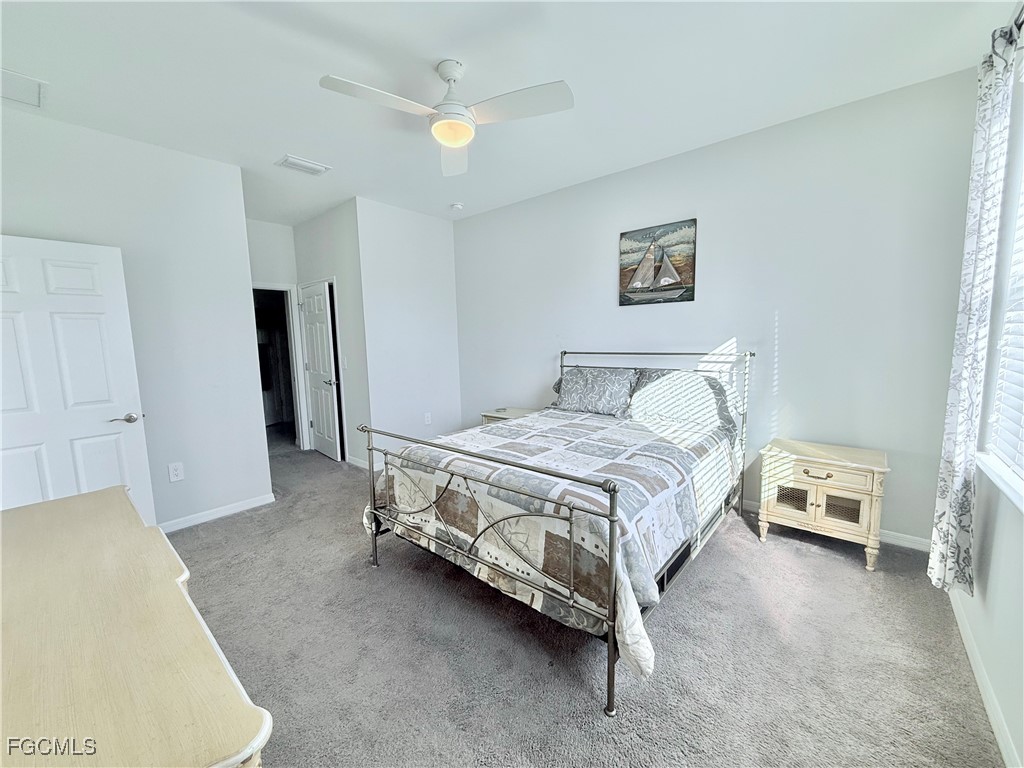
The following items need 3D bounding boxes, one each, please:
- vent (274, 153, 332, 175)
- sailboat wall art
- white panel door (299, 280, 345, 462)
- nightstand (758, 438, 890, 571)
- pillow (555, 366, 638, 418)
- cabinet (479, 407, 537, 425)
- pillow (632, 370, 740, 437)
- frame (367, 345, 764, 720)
[{"bbox_3d":[-1.675,-1.748,3.345,0.260,0.025,0.365,4,9,40],"label":"vent"},{"bbox_3d":[1.213,-1.007,3.514,0.650,0.640,0.030,4,9,40],"label":"sailboat wall art"},{"bbox_3d":[-2.273,-0.151,4.984,0.900,2.060,0.120,4,9,40],"label":"white panel door"},{"bbox_3d":[1.994,0.741,2.683,0.630,0.620,0.427,4,9,40],"label":"nightstand"},{"bbox_3d":[0.724,0.067,3.618,0.710,0.430,0.180,4,-11,40],"label":"pillow"},{"bbox_3d":[0.058,0.608,4.246,0.630,0.620,0.427,4,9,40],"label":"cabinet"},{"bbox_3d":[1.286,0.112,3.114,0.730,0.430,0.200,4,-11,40],"label":"pillow"},{"bbox_3d":[0.419,0.456,2.796,1.680,1.239,2.184,4,9,40],"label":"frame"}]

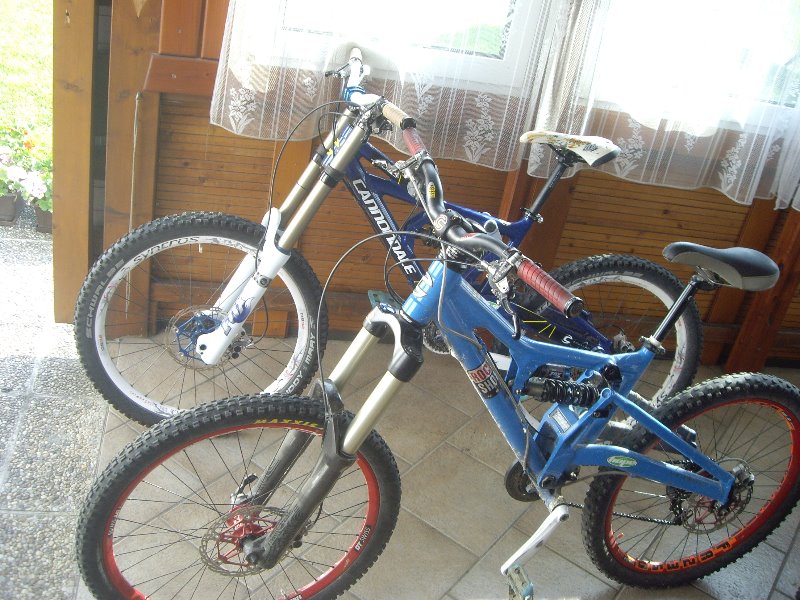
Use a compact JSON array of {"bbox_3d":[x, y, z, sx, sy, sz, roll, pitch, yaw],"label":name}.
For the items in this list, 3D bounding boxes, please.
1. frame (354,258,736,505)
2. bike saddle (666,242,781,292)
[{"bbox_3d":[0.400,0.201,1.928,0.940,0.650,0.180,0,30,-20],"label":"frame"},{"bbox_3d":[0.673,-0.080,1.853,0.285,0.085,0.145,0,30,-20],"label":"bike saddle"}]

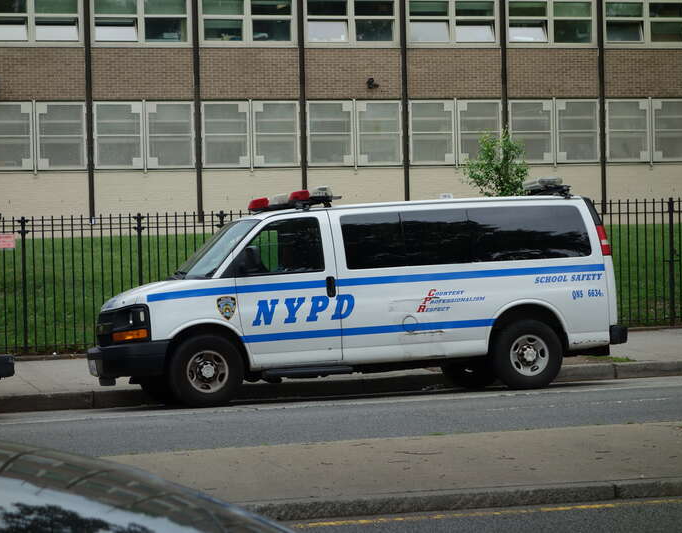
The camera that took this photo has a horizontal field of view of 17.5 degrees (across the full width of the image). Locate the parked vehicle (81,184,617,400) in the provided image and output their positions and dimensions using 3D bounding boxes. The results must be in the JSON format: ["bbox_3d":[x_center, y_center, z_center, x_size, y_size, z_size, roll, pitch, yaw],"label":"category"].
[{"bbox_3d":[0.097,0.301,23.626,5.690,2.150,2.020,-2,-1,-16],"label":"parked vehicle"}]

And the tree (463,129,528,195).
[{"bbox_3d":[1.903,-0.228,25.976,0.820,2.750,0.820,-1,1,-16],"label":"tree"}]

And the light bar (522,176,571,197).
[{"bbox_3d":[2.236,-0.871,24.266,0.260,0.180,1.050,-2,-1,-16],"label":"light bar"}]

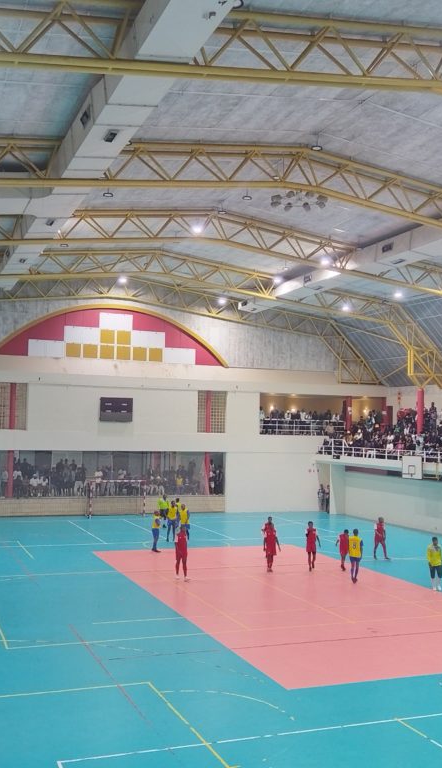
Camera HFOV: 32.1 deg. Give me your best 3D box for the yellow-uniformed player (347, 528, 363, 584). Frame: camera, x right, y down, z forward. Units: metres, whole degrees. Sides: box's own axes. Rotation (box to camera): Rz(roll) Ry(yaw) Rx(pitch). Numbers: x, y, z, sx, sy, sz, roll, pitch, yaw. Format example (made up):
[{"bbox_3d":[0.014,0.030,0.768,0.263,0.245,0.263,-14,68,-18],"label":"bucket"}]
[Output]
[{"bbox_3d":[4.646,5.896,26.466,0.500,1.780,0.380,2,-4,0],"label":"yellow-uniformed player"}]

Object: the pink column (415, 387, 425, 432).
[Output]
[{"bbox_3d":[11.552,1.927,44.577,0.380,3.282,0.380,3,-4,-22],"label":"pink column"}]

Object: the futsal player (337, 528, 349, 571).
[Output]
[{"bbox_3d":[4.569,6.148,28.567,0.500,1.540,0.450,0,-4,19],"label":"futsal player"}]

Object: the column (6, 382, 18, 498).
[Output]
[{"bbox_3d":[-11.854,3.174,43.415,0.380,6.645,0.380,3,-4,-22],"label":"column"}]

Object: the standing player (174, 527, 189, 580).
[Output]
[{"bbox_3d":[-1.317,5.713,25.980,0.500,1.750,0.380,3,-4,-27],"label":"standing player"}]

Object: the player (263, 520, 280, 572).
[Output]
[{"bbox_3d":[1.856,5.930,27.991,0.560,1.750,0.380,2,-4,-1],"label":"player"}]

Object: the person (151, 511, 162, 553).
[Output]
[{"bbox_3d":[-2.678,6.104,31.933,0.400,1.650,0.480,0,-4,26],"label":"person"}]

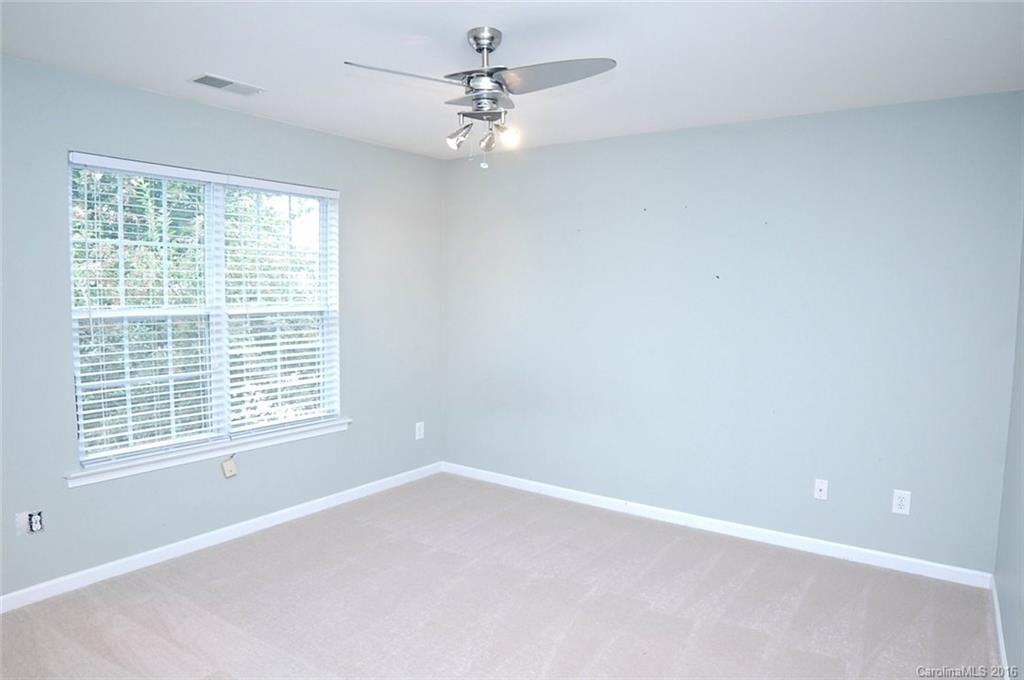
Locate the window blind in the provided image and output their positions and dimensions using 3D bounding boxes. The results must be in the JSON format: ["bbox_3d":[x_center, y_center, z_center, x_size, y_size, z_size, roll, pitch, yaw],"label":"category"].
[{"bbox_3d":[-1.598,-0.181,3.376,0.060,1.470,1.440,5,7,40],"label":"window blind"}]

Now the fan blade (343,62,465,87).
[{"bbox_3d":[-0.372,-0.935,2.101,0.410,0.012,0.148,-1,25,-26],"label":"fan blade"}]

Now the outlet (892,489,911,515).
[{"bbox_3d":[2.063,0.860,3.156,0.077,0.122,0.008,4,6,30],"label":"outlet"}]

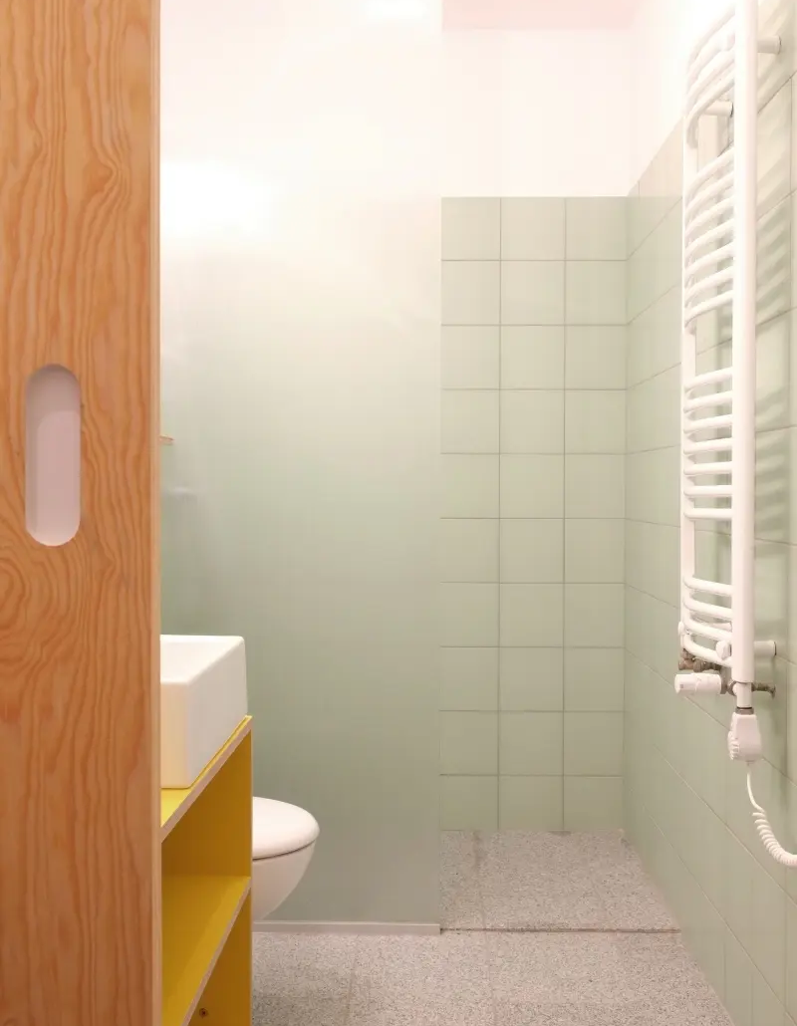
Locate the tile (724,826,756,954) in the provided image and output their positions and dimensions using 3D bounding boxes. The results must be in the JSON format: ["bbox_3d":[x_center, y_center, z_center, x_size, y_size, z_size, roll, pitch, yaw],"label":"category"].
[{"bbox_3d":[0.678,0.747,2.168,0.009,0.198,0.195,0,1,1],"label":"tile"}]

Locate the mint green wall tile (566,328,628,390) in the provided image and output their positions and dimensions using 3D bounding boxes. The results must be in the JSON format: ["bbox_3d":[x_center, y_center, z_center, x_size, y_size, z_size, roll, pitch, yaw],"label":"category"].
[{"bbox_3d":[0.613,-0.483,3.408,0.188,0.199,0.009,0,1,1],"label":"mint green wall tile"}]

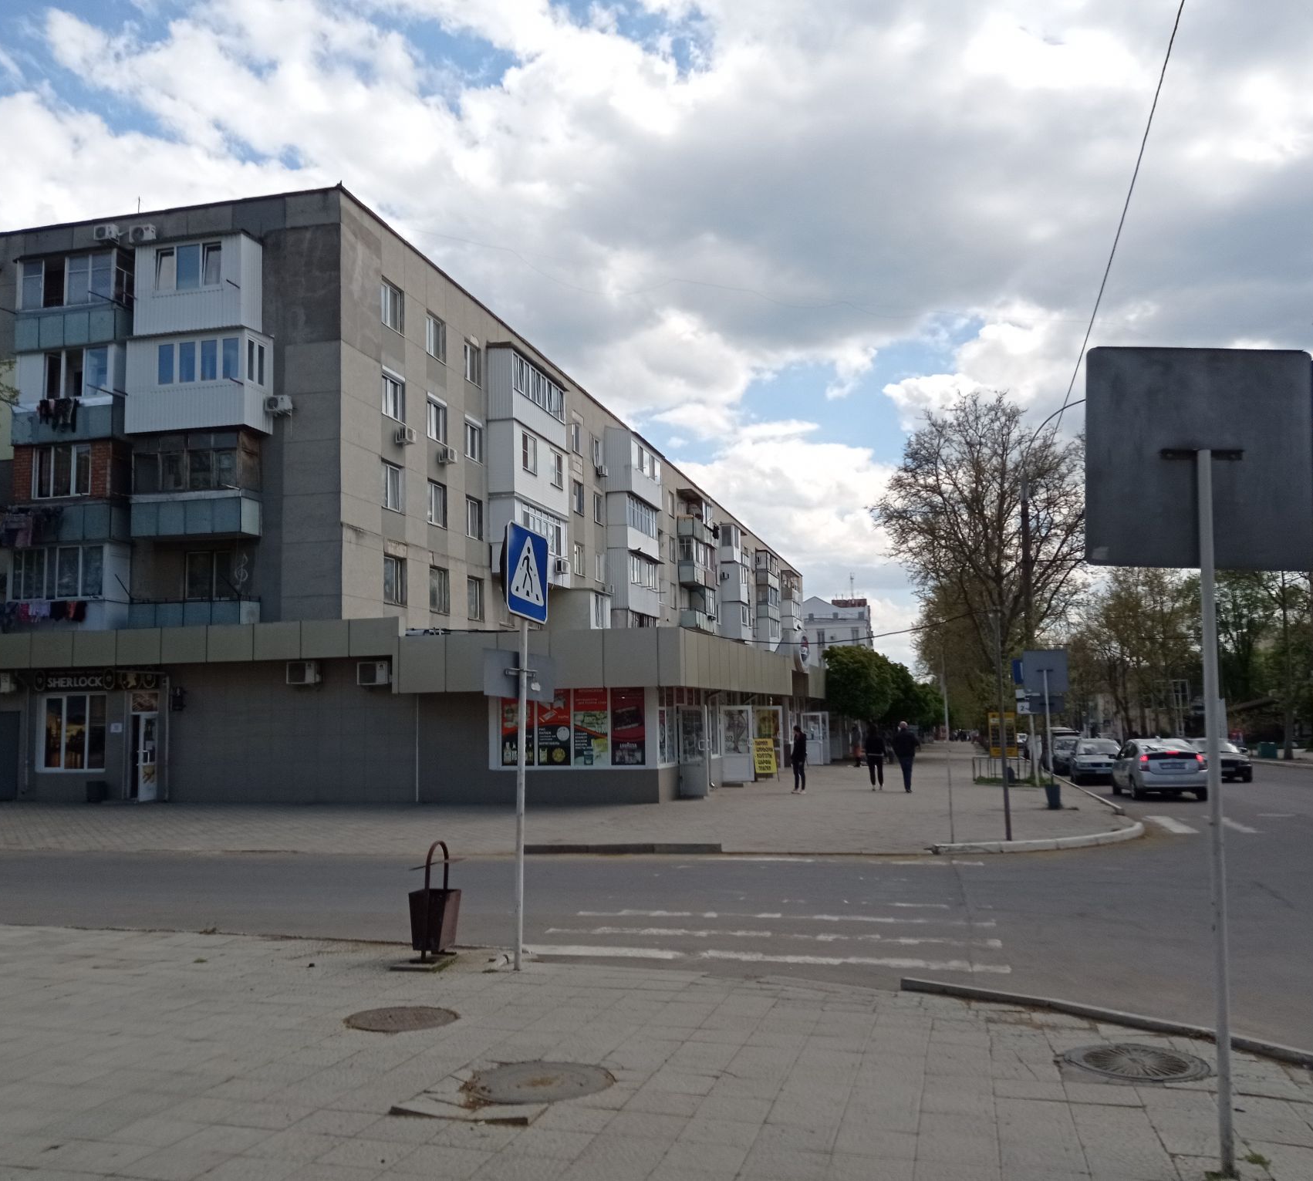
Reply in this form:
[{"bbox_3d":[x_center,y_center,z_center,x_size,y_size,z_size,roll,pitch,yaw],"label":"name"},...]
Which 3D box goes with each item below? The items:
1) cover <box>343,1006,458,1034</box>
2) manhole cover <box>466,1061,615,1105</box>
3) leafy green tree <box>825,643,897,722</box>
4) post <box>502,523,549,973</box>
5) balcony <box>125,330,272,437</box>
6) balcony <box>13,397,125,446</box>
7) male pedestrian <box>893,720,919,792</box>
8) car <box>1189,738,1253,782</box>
[{"bbox_3d":[-1.427,2.419,7.155,0.640,0.040,0.640,-3,-6,12],"label":"cover"},{"bbox_3d":[-0.524,2.301,5.919,0.650,0.050,0.650,-1,-6,0],"label":"manhole cover"},{"bbox_3d":[8.908,5.021,56.000,3.300,5.300,3.300,-2,-6,13],"label":"leafy green tree"},{"bbox_3d":[-0.897,1.056,8.850,0.170,3.070,0.600,-3,-6,21],"label":"post"},{"bbox_3d":[-12.147,-5.432,34.005,3.470,2.630,1.450,-3,-6,13],"label":"balcony"},{"bbox_3d":[-16.313,-4.609,35.760,3.160,1.130,1.050,-2,-6,13],"label":"balcony"},{"bbox_3d":[6.149,4.108,31.594,0.600,1.770,0.400,-3,-6,12],"label":"male pedestrian"},{"bbox_3d":[18.080,5.531,41.893,1.750,1.400,4.500,-2,-6,13],"label":"car"}]

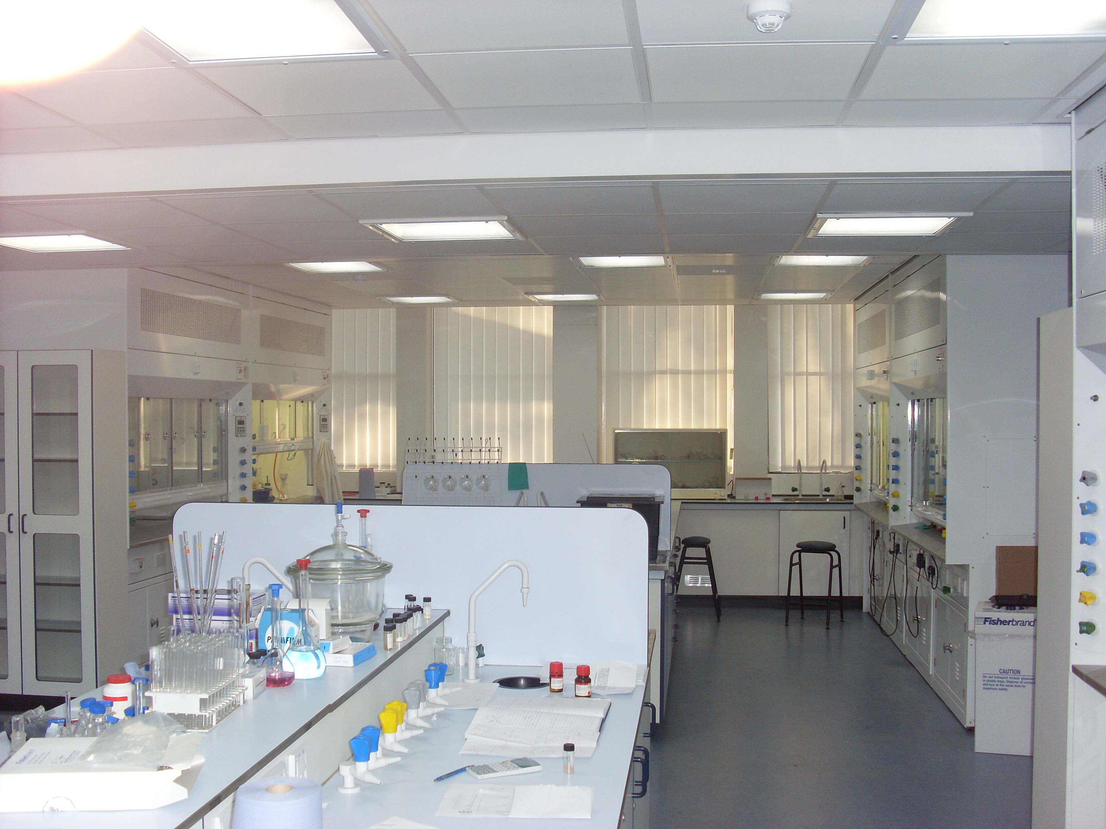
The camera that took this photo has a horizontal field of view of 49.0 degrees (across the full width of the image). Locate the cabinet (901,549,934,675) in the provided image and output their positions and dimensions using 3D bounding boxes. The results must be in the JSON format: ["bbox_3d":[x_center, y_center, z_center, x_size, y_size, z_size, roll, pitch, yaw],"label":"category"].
[{"bbox_3d":[2.604,1.217,7.660,0.550,0.700,0.940,0,0,7],"label":"cabinet"}]

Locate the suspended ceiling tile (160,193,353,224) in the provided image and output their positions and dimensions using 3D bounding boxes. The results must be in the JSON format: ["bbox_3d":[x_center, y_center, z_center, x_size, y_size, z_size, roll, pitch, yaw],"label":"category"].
[{"bbox_3d":[-1.154,-0.827,4.854,0.600,0.020,0.602,0,0,7],"label":"suspended ceiling tile"}]

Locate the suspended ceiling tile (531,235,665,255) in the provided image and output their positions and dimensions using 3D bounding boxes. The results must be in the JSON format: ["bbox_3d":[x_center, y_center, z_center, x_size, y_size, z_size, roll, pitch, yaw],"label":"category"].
[{"bbox_3d":[0.234,-0.831,5.897,0.600,0.020,0.602,0,0,7],"label":"suspended ceiling tile"}]

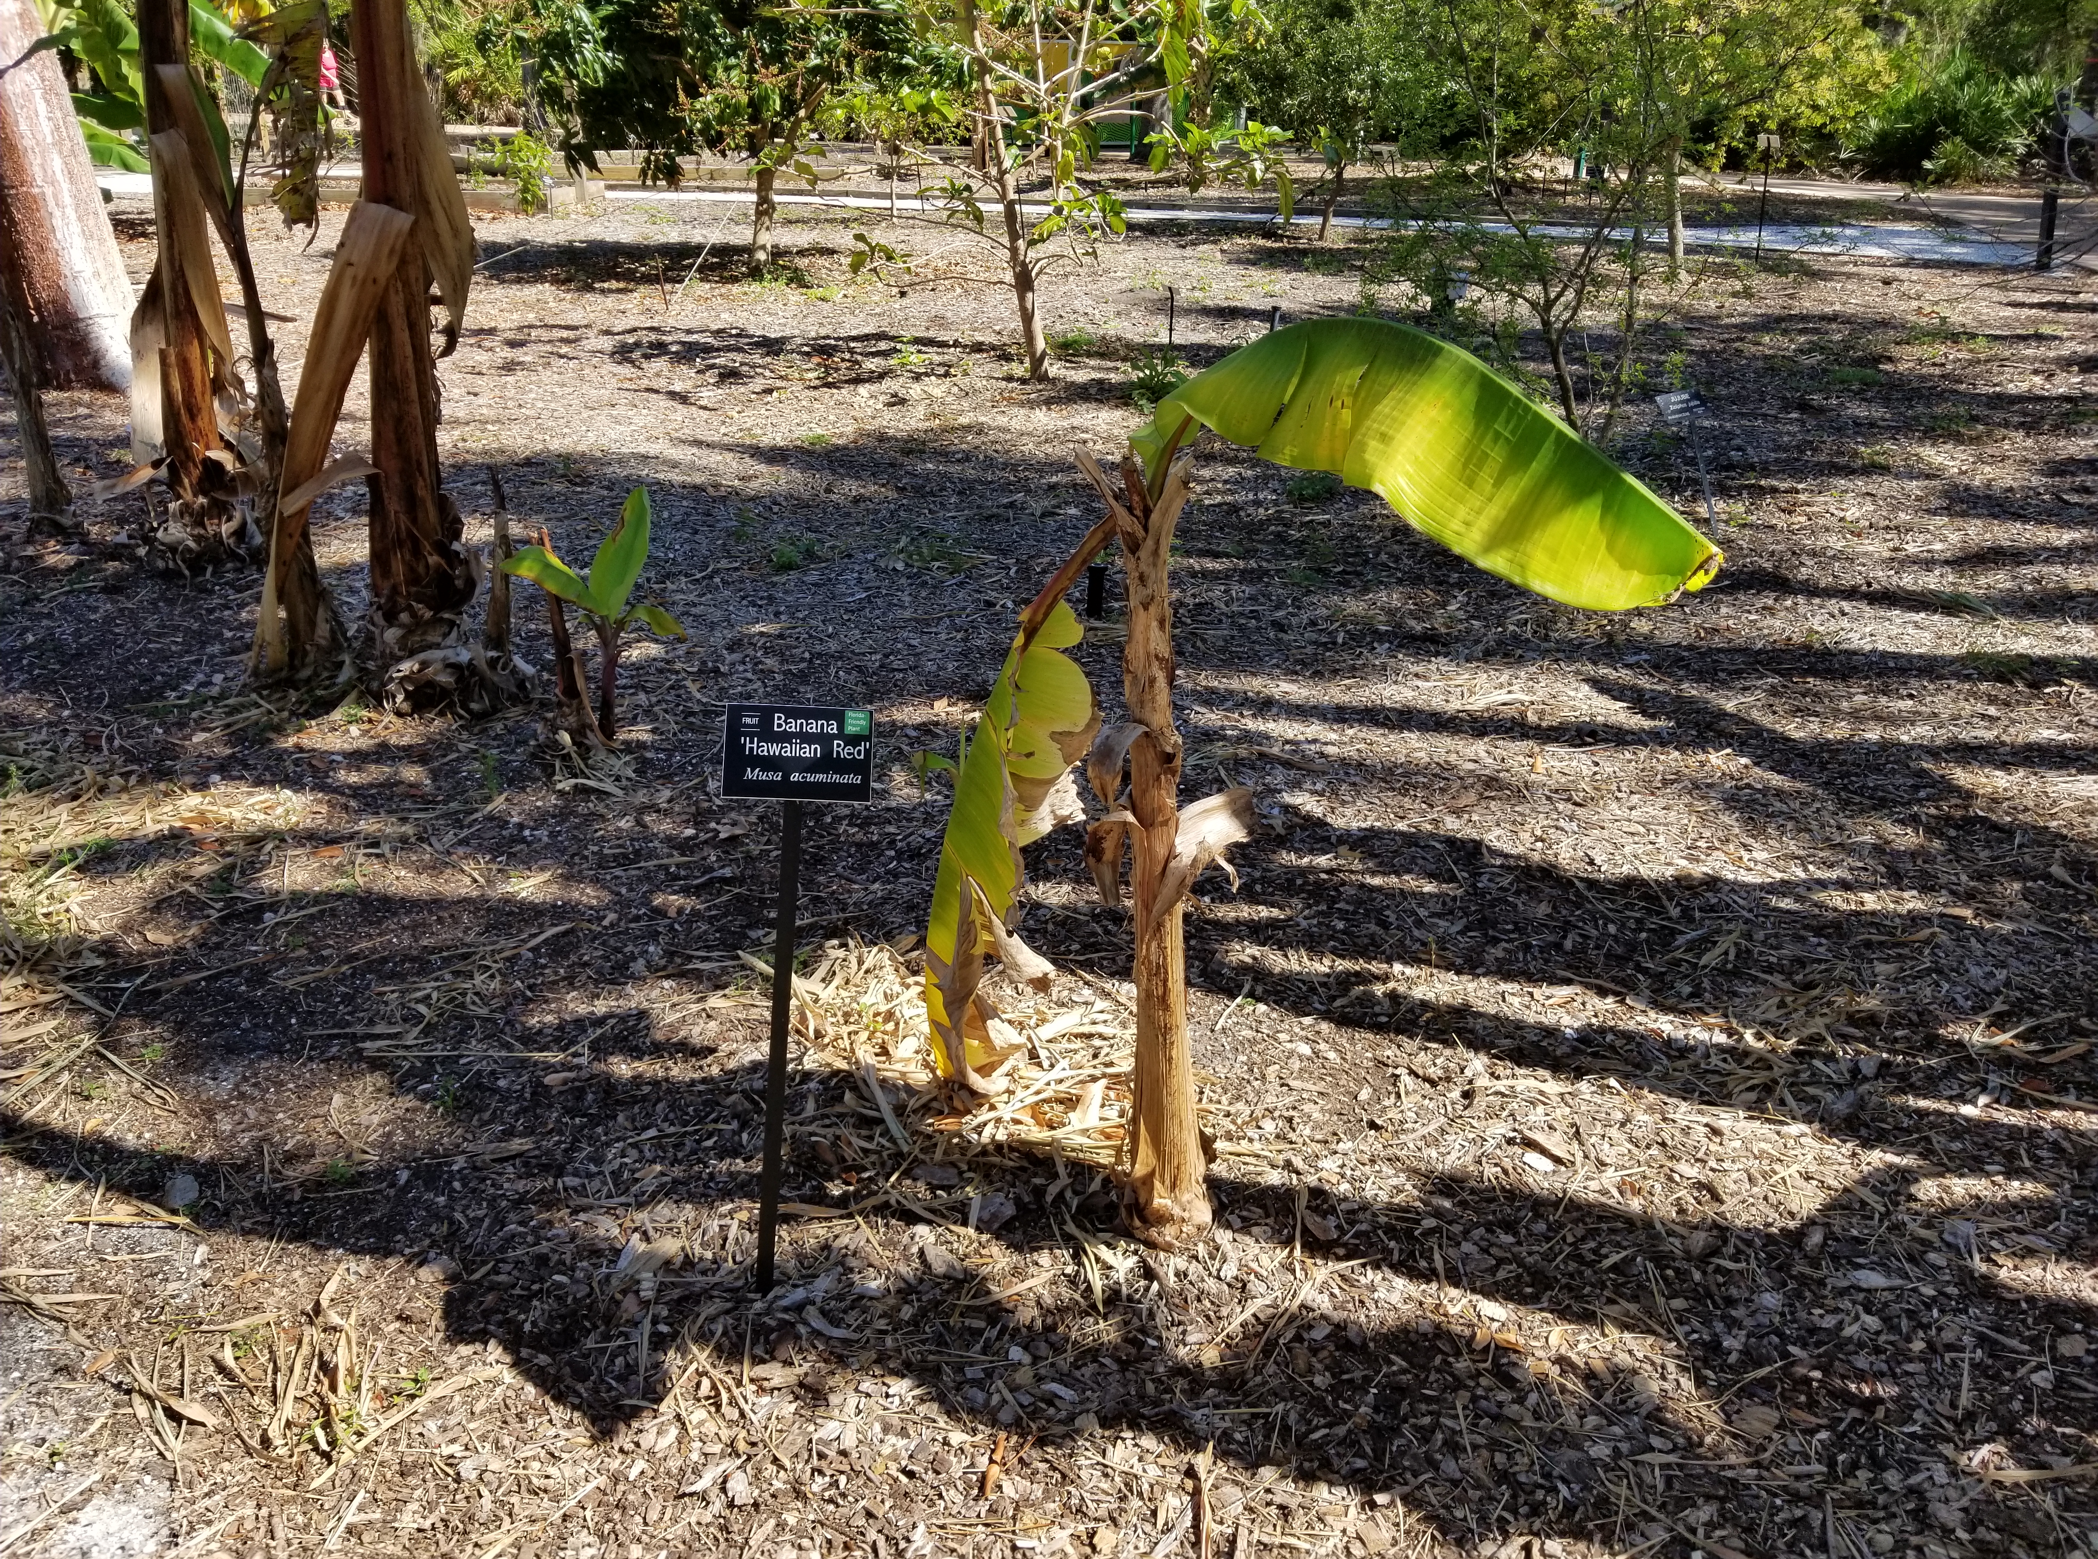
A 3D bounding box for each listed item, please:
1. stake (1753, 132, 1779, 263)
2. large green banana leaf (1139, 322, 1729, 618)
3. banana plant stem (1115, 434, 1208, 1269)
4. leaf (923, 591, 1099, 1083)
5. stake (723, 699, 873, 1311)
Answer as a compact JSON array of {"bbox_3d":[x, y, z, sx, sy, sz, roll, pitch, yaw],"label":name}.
[{"bbox_3d":[4.850,-3.930,10.700,0.155,0.830,0.070,6,26,25],"label":"stake"},{"bbox_3d":[0.400,-0.320,1.640,0.630,0.310,0.280,0,25,0],"label":"large green banana leaf"},{"bbox_3d":[0.131,0.129,1.880,0.115,1.030,0.115,-3,25,1],"label":"banana plant stem"},{"bbox_3d":[-0.048,0.125,2.020,0.220,0.780,0.260,0,25,0],"label":"leaf"},{"bbox_3d":[-0.308,0.283,1.820,0.155,0.800,0.075,1,26,-13],"label":"stake"}]

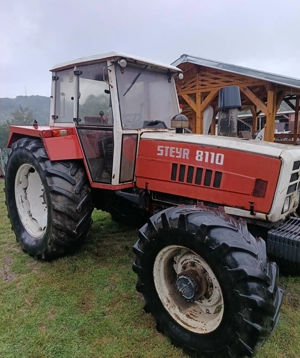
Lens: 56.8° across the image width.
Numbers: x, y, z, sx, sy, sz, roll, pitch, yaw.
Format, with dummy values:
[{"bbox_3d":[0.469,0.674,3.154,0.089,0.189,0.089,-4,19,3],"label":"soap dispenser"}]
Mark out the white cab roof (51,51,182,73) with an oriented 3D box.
[{"bbox_3d":[-0.408,-1.495,3.750,1.380,0.110,1.330,12,17,42],"label":"white cab roof"}]

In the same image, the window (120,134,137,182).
[{"bbox_3d":[-0.239,-0.229,3.164,0.215,0.570,0.030,-8,22,-36],"label":"window"}]

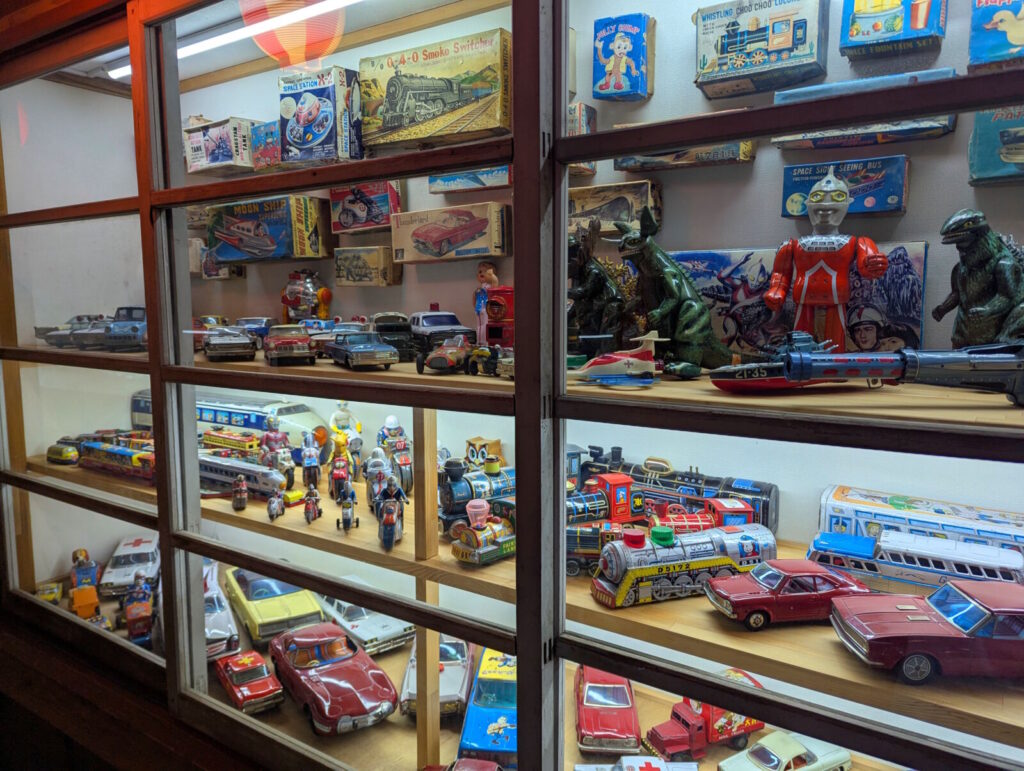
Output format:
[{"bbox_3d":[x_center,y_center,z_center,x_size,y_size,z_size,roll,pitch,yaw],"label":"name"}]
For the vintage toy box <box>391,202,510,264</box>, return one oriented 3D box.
[{"bbox_3d":[-0.133,-0.330,1.558,0.277,0.106,0.070,3,7,33],"label":"vintage toy box"}]

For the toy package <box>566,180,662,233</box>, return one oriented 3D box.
[{"bbox_3d":[0.173,-0.333,1.358,0.219,0.084,0.063,5,8,35],"label":"toy package"}]

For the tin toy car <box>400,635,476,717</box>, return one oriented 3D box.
[{"bbox_3d":[-0.142,0.566,1.463,0.118,0.080,0.307,0,7,1],"label":"tin toy car"}]

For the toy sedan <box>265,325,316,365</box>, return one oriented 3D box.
[{"bbox_3d":[-0.446,-0.083,1.417,0.086,0.076,0.202,-3,7,-22],"label":"toy sedan"}]

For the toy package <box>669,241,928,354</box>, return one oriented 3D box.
[{"bbox_3d":[0.426,-0.128,1.221,0.488,0.206,0.059,4,8,33],"label":"toy package"}]

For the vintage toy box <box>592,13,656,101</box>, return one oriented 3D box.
[{"bbox_3d":[0.205,-0.596,1.300,0.093,0.130,0.061,8,17,33],"label":"vintage toy box"}]

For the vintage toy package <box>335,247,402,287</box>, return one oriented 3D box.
[{"bbox_3d":[-0.343,-0.281,1.701,0.149,0.090,0.071,4,8,33],"label":"vintage toy package"}]

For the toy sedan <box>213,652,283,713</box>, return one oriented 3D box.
[{"bbox_3d":[-0.530,0.585,1.432,0.083,0.057,0.199,-5,8,-36],"label":"toy sedan"}]

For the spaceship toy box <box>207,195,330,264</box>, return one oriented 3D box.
[{"bbox_3d":[-0.640,-0.402,1.856,0.331,0.144,0.109,4,10,34],"label":"spaceship toy box"}]

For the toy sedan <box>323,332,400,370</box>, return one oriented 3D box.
[{"bbox_3d":[-0.284,-0.068,1.331,0.085,0.065,0.203,-3,7,-27],"label":"toy sedan"}]

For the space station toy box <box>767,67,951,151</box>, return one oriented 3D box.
[{"bbox_3d":[0.537,-0.424,1.095,0.245,0.079,0.059,8,16,38],"label":"space station toy box"}]

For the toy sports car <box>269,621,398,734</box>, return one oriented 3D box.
[{"bbox_3d":[-0.360,0.559,1.405,0.150,0.115,0.369,-5,8,-34],"label":"toy sports car"}]

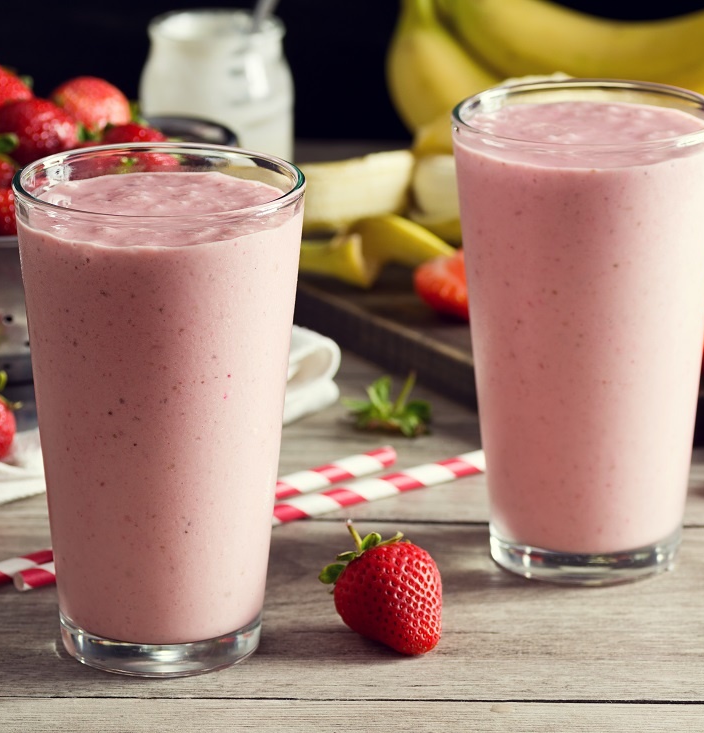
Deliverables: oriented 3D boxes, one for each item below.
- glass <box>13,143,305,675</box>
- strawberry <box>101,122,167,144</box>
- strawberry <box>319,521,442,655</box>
[{"bbox_3d":[-0.059,0.015,1.273,0.088,0.150,0.088,0,18,0],"label":"glass"},{"bbox_3d":[-0.078,-0.080,1.503,0.032,0.032,0.032,0,18,0],"label":"strawberry"},{"bbox_3d":[0.010,0.071,1.289,0.041,0.035,0.035,51,13,16],"label":"strawberry"}]

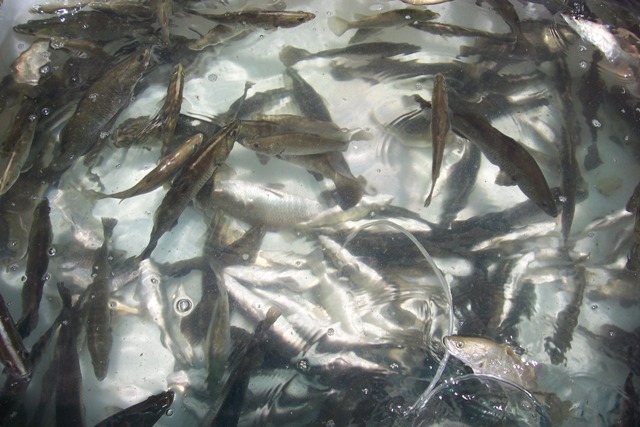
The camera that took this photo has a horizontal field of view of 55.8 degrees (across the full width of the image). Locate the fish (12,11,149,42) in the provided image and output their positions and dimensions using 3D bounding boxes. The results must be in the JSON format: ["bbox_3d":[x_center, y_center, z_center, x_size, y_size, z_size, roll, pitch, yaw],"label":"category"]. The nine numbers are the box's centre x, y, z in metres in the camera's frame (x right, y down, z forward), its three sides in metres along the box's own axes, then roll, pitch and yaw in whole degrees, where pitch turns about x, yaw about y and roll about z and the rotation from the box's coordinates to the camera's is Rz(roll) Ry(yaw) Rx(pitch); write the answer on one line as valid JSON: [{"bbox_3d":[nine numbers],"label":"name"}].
[{"bbox_3d":[-0.503,-0.384,1.282,0.297,0.070,0.045,2,64,1],"label":"fish"}]

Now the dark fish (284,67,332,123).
[{"bbox_3d":[-0.018,-0.193,1.227,0.046,0.060,0.295,-19,64,-10],"label":"dark fish"}]

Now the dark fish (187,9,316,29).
[{"bbox_3d":[-0.141,-0.411,1.253,0.268,0.062,0.034,2,62,1],"label":"dark fish"}]

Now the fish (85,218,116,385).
[{"bbox_3d":[-0.356,0.132,0.998,0.042,0.060,0.286,-6,62,-3],"label":"fish"}]

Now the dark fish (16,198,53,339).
[{"bbox_3d":[-0.490,0.088,1.044,0.040,0.060,0.258,-4,62,-2],"label":"dark fish"}]

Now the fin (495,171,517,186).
[{"bbox_3d":[0.346,-0.066,1.127,0.047,0.012,0.030,-28,67,-13],"label":"fin"}]

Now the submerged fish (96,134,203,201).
[{"bbox_3d":[-0.300,-0.084,1.073,0.216,0.060,0.034,-33,67,-16],"label":"submerged fish"}]

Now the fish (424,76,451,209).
[{"bbox_3d":[0.215,-0.145,1.143,0.034,0.055,0.294,8,64,4],"label":"fish"}]

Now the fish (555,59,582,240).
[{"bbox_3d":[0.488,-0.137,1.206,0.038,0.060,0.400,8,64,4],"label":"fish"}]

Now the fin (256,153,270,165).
[{"bbox_3d":[-0.105,-0.102,1.122,0.022,0.012,0.026,-16,63,-8],"label":"fin"}]

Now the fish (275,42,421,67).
[{"bbox_3d":[0.067,-0.349,1.309,0.304,0.060,0.035,-3,64,-1],"label":"fish"}]

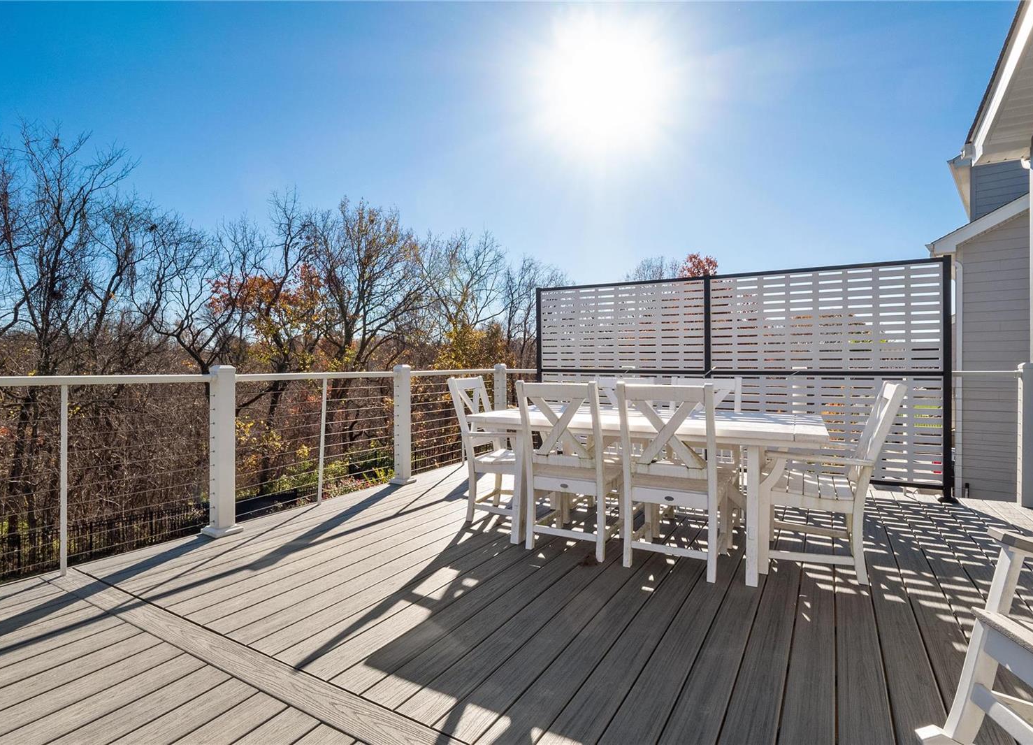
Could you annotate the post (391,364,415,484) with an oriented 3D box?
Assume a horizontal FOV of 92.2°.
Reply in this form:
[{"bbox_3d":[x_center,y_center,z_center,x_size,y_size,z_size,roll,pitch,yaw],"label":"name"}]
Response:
[{"bbox_3d":[-1.031,0.466,4.517,0.163,1.064,0.163,1,1,32],"label":"post"}]

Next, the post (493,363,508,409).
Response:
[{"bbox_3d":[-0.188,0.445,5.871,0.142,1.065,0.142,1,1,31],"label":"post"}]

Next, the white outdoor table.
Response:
[{"bbox_3d":[0.765,0.645,3.060,1.900,0.752,0.950,0,1,28],"label":"white outdoor table"}]

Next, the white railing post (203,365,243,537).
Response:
[{"bbox_3d":[-1.872,0.488,3.166,0.163,1.062,0.163,1,1,32],"label":"white railing post"}]

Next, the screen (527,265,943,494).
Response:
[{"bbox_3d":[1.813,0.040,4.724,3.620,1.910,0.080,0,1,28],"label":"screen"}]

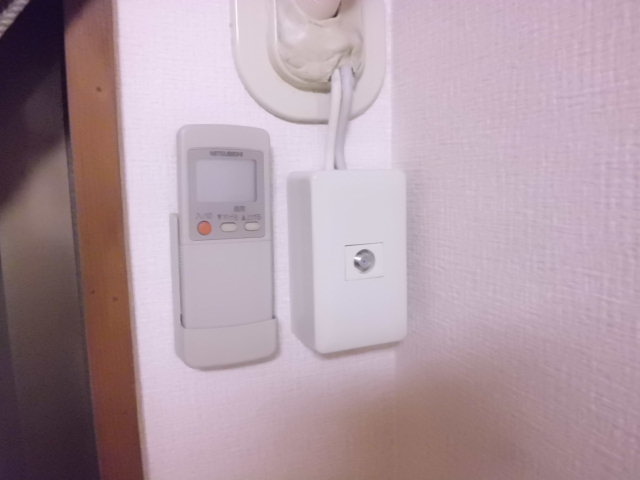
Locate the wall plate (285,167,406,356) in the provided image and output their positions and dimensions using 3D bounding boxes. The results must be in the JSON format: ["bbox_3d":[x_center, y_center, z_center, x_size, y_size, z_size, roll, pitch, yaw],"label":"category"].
[{"bbox_3d":[0.020,0.011,0.345,0.070,0.120,0.050,-4,8,-22],"label":"wall plate"}]

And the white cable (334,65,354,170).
[{"bbox_3d":[0.017,-0.086,0.342,0.010,0.076,0.009,-1,9,-22],"label":"white cable"}]

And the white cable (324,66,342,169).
[{"bbox_3d":[0.010,-0.084,0.339,0.009,0.073,0.009,-1,9,-22],"label":"white cable"}]

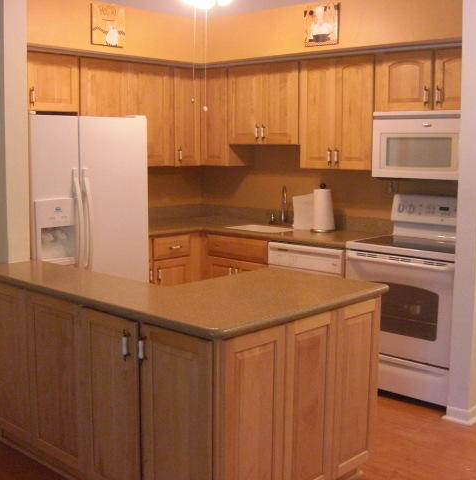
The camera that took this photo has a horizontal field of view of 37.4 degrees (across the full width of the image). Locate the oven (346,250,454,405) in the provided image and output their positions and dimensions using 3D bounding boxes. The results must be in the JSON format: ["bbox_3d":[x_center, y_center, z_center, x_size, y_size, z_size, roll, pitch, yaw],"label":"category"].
[{"bbox_3d":[1.151,0.493,4.389,0.757,0.861,0.635,7,11,42],"label":"oven"}]

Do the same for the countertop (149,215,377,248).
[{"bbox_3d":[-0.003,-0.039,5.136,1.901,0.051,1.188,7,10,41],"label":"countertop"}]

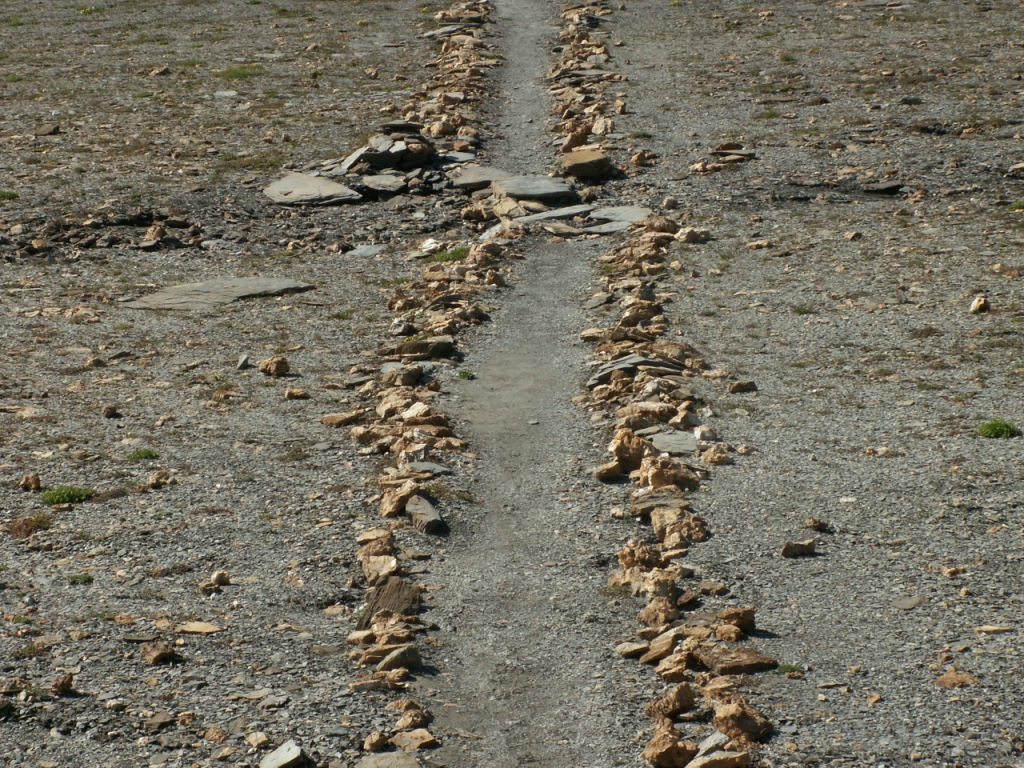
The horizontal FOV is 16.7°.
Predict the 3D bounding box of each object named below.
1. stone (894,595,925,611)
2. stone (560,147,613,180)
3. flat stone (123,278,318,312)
[{"bbox_3d":[1.688,0.928,14.819,0.140,0.025,0.140,0,12,0],"label":"stone"},{"bbox_3d":[0.562,-1.672,26.525,0.390,0.170,0.380,0,12,0],"label":"stone"},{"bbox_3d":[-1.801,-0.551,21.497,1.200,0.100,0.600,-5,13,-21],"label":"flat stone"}]

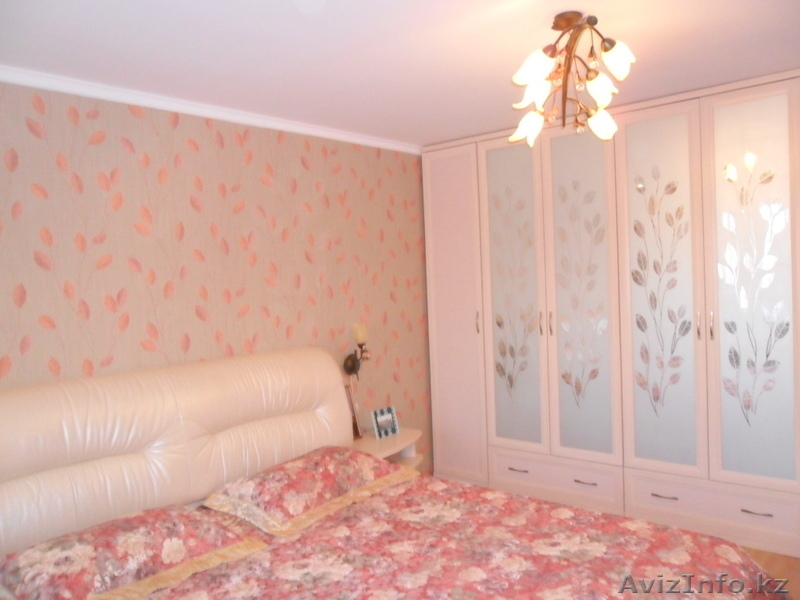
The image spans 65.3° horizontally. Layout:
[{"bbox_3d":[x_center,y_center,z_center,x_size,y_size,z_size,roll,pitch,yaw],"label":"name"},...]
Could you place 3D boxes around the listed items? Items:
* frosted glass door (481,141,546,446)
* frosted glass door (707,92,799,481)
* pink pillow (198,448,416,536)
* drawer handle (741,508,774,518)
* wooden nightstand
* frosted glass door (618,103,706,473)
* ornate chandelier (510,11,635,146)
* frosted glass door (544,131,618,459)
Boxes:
[{"bbox_3d":[0.781,-0.041,4.277,0.483,2.134,0.040,0,3,40],"label":"frosted glass door"},{"bbox_3d":[1.895,-0.048,3.330,0.483,2.134,0.040,0,3,40],"label":"frosted glass door"},{"bbox_3d":[-0.405,0.840,3.084,0.560,0.180,0.880,0,3,40],"label":"pink pillow"},{"bbox_3d":[1.926,1.159,3.372,0.155,0.020,0.030,0,3,40],"label":"drawer handle"},{"bbox_3d":[-0.038,1.177,4.130,0.430,0.475,0.660,0,3,40],"label":"wooden nightstand"},{"bbox_3d":[1.524,-0.045,3.646,0.483,2.134,0.040,0,3,40],"label":"frosted glass door"},{"bbox_3d":[0.633,-0.816,2.272,0.450,0.460,0.430,-2,3,16],"label":"ornate chandelier"},{"bbox_3d":[1.152,-0.043,3.962,0.483,2.134,0.040,0,3,40],"label":"frosted glass door"}]

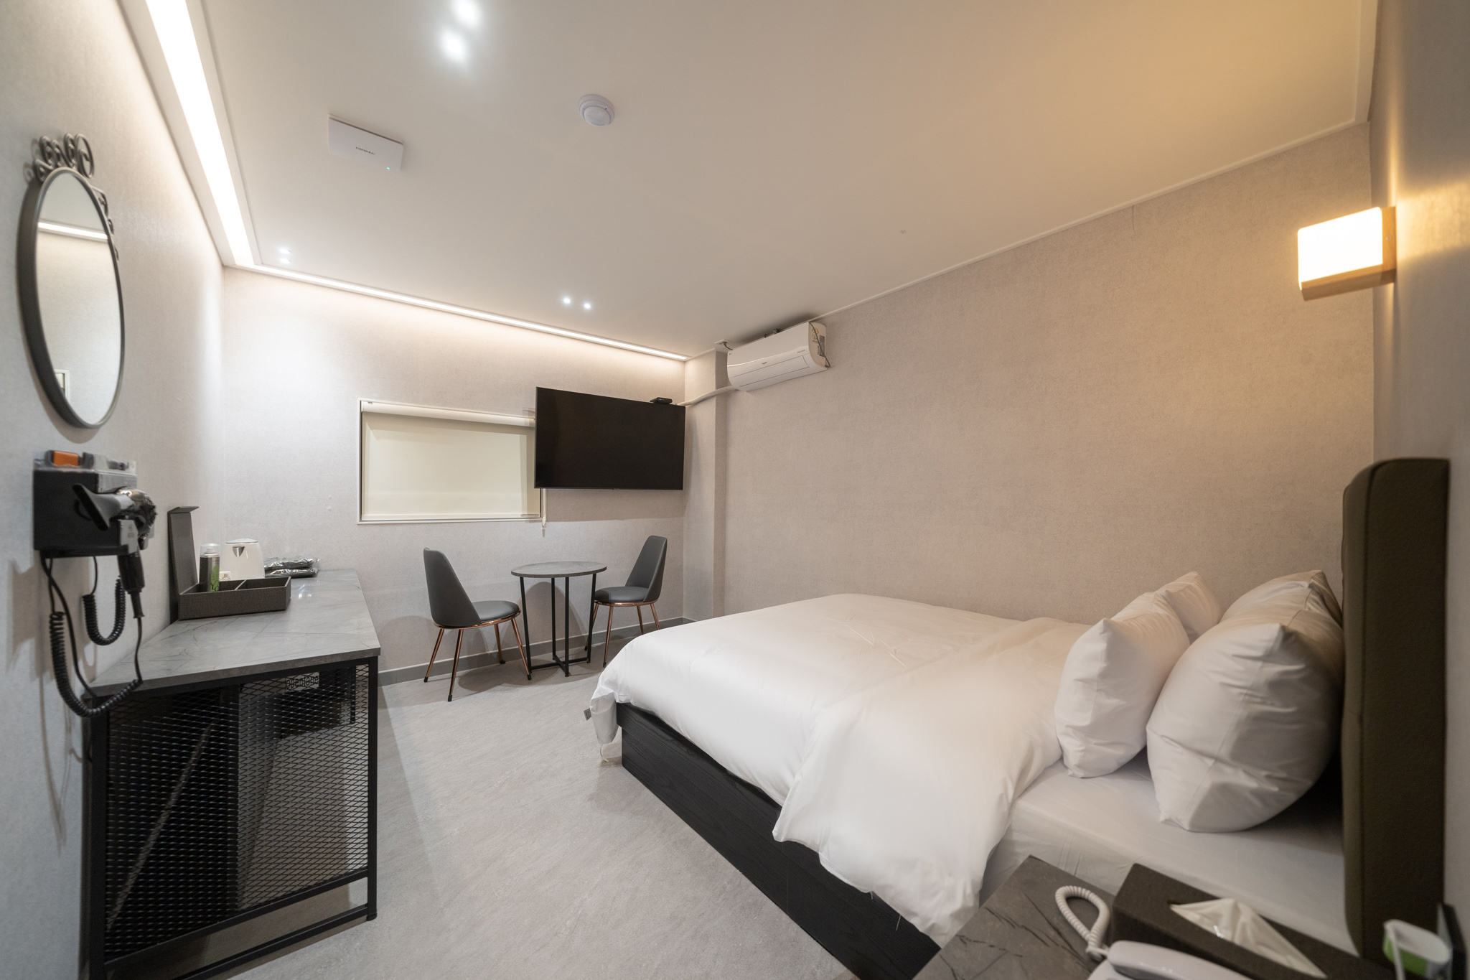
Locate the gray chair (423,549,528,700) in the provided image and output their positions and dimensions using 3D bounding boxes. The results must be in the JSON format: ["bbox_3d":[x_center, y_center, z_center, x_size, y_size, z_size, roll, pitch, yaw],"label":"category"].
[{"bbox_3d":[-1.641,0.777,3.078,0.463,0.842,0.565,-1,-2,44],"label":"gray chair"}]

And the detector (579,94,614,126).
[{"bbox_3d":[-0.461,-1.232,1.620,0.113,0.045,0.113,1,-2,-40],"label":"detector"}]

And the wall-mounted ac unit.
[{"bbox_3d":[0.293,-0.961,3.653,0.186,0.299,0.855,1,-2,-40],"label":"wall-mounted ac unit"}]

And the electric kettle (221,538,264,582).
[{"bbox_3d":[-2.385,0.351,2.370,0.151,0.220,0.209,1,-2,-35],"label":"electric kettle"}]

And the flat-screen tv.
[{"bbox_3d":[-0.952,-0.376,3.998,1.305,0.746,0.057,1,2,-39],"label":"flat-screen tv"}]

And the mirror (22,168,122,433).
[{"bbox_3d":[-1.374,-0.392,1.037,0.032,0.517,0.517,1,-2,-40],"label":"mirror"}]

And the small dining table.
[{"bbox_3d":[-1.196,0.875,3.362,0.627,0.659,0.627,1,-2,-40],"label":"small dining table"}]

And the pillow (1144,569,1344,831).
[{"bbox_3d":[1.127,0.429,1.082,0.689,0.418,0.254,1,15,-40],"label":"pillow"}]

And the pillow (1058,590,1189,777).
[{"bbox_3d":[0.979,0.448,1.230,0.576,0.362,0.209,1,8,-40],"label":"pillow"}]

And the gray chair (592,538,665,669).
[{"bbox_3d":[-0.781,0.789,3.690,0.565,0.842,0.463,1,-1,-34],"label":"gray chair"}]

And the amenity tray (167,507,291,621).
[{"bbox_3d":[-1.893,0.259,1.849,0.307,0.379,0.316,1,-2,-40],"label":"amenity tray"}]

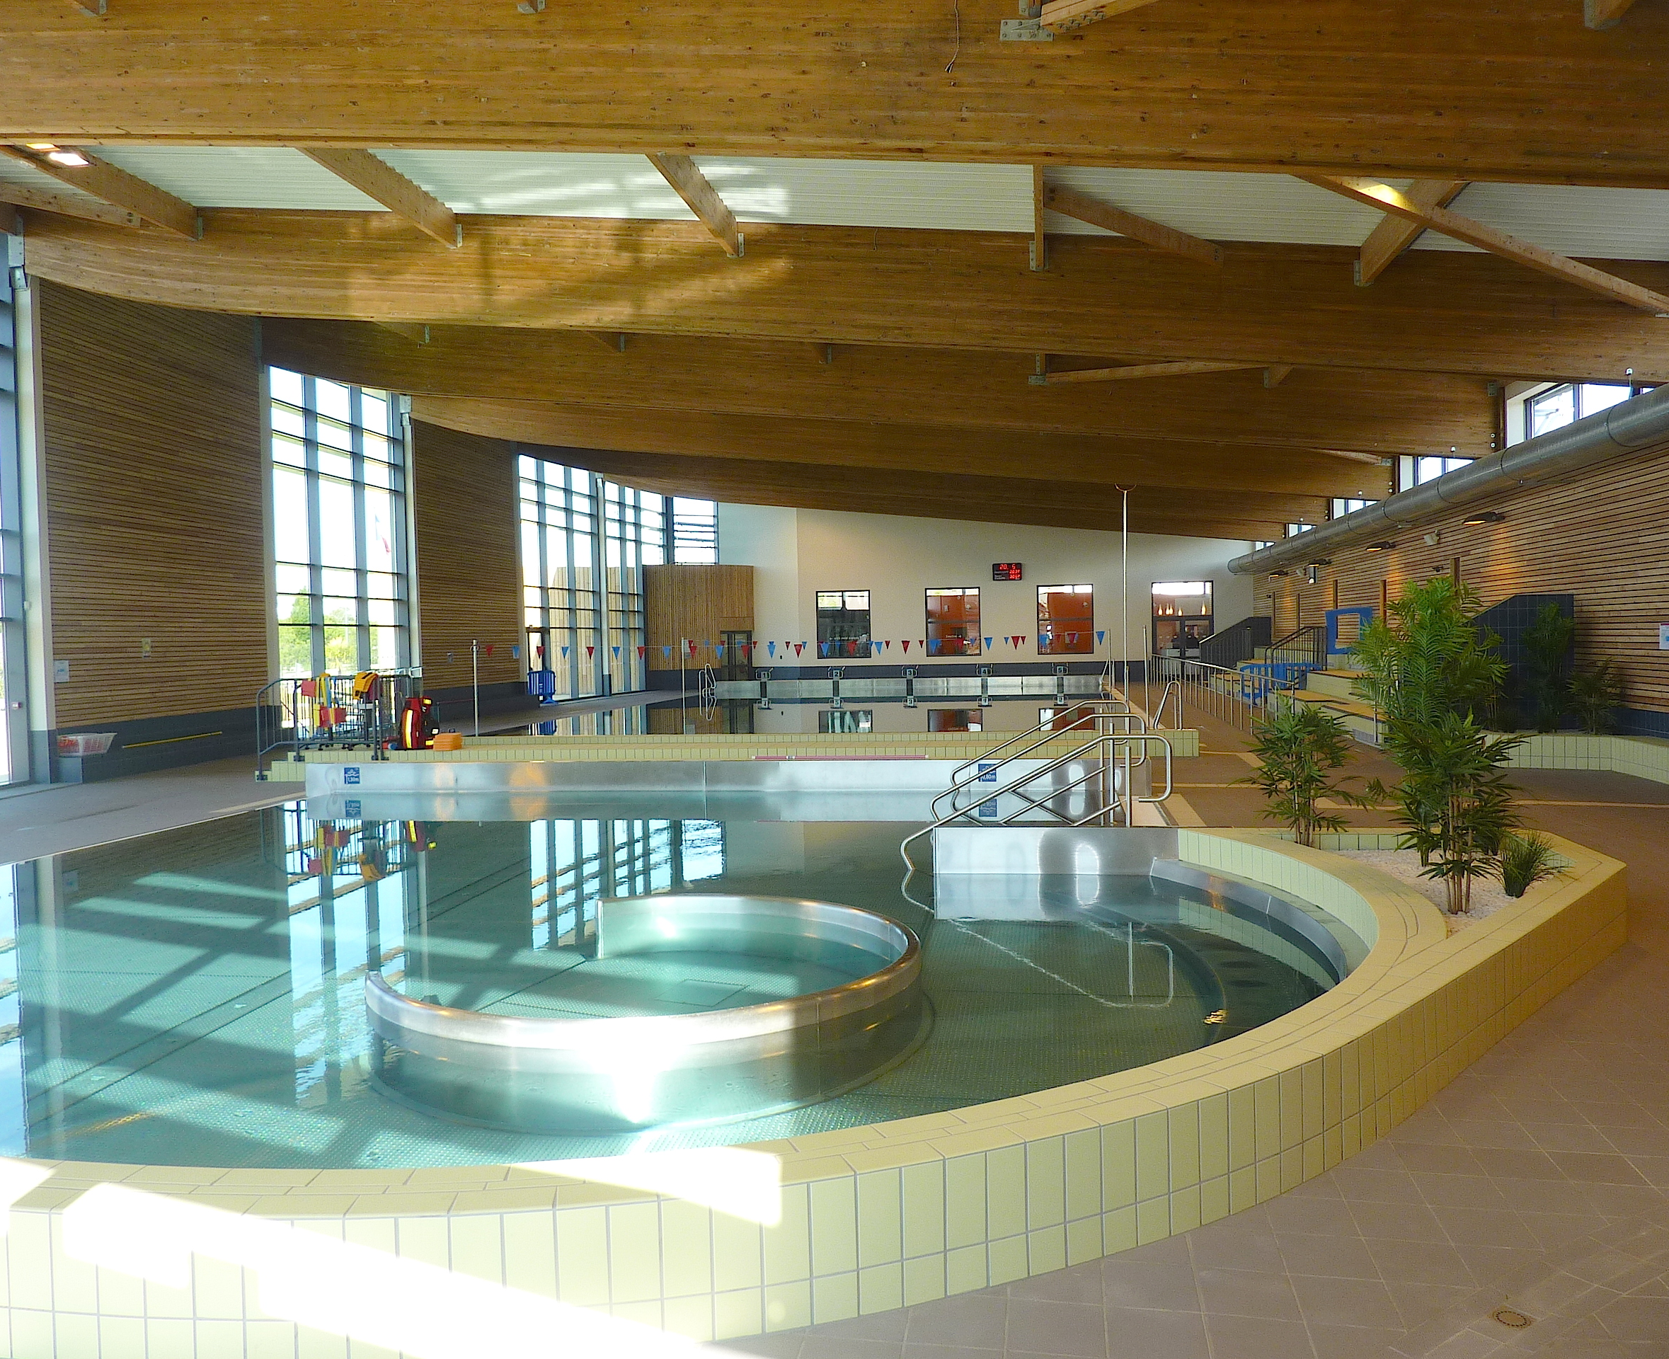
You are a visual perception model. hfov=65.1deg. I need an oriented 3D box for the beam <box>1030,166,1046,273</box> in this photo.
[{"bbox_3d":[1.912,-4.873,12.288,0.100,0.430,6.000,-1,2,10],"label":"beam"}]

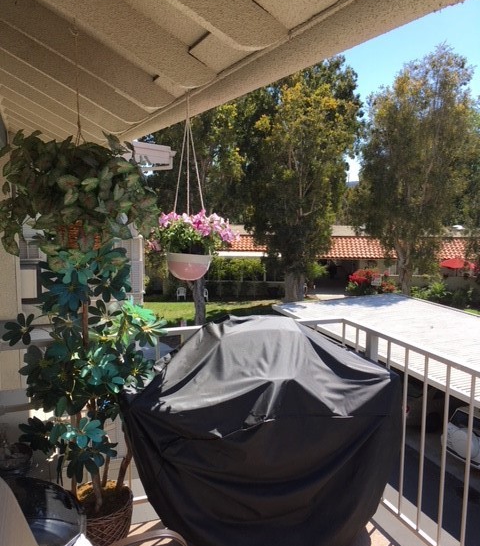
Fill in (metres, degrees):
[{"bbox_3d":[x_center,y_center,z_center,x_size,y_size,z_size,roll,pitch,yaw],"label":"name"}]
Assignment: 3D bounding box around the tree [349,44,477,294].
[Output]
[{"bbox_3d":[10.339,-5.822,31.989,7.500,14.945,6.700,0,9,0],"label":"tree"}]

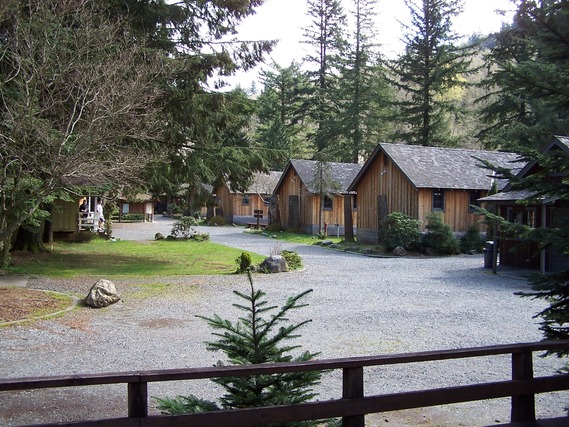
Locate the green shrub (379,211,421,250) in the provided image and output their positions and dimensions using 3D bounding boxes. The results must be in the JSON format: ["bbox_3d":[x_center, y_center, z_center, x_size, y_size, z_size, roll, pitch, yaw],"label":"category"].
[{"bbox_3d":[5.395,0.794,29.081,1.932,1.728,1.739,0,1,11],"label":"green shrub"}]

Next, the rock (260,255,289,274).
[{"bbox_3d":[-0.292,1.455,18.269,0.819,0.512,0.700,1,1,0],"label":"rock"}]

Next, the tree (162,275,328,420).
[{"bbox_3d":[-0.256,1.128,5.000,1.376,1.312,1.350,1,1,0],"label":"tree"}]

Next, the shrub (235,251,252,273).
[{"bbox_3d":[-1.188,1.410,18.253,0.511,0.599,0.486,0,1,-4],"label":"shrub"}]

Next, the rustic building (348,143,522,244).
[{"bbox_3d":[10.104,-1.003,35.472,11.500,5.264,6.049,0,1,-27],"label":"rustic building"}]

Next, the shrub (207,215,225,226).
[{"bbox_3d":[-5.600,0.568,50.705,1.461,0.974,1.300,1,1,0],"label":"shrub"}]

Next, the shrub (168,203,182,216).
[{"bbox_3d":[-11.514,-0.423,66.000,1.479,1.479,1.500,1,1,0],"label":"shrub"}]

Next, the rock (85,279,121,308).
[{"bbox_3d":[-3.489,1.524,11.978,0.690,0.556,0.600,1,1,0],"label":"rock"}]

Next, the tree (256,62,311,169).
[{"bbox_3d":[-0.115,-8.297,72.000,6.453,18.207,6.300,1,1,0],"label":"tree"}]

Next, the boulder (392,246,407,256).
[{"bbox_3d":[4.636,1.513,25.093,0.570,0.351,0.485,0,1,10],"label":"boulder"}]

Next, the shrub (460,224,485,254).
[{"bbox_3d":[8.257,1.094,27.422,1.054,1.196,1.001,1,1,17],"label":"shrub"}]

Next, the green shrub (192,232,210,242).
[{"bbox_3d":[-4.617,1.321,34.827,0.987,0.435,0.839,0,1,-8],"label":"green shrub"}]

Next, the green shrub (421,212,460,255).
[{"bbox_3d":[6.683,0.823,26.650,1.664,1.731,1.581,1,1,14],"label":"green shrub"}]

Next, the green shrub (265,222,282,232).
[{"bbox_3d":[-0.759,0.948,43.086,1.241,0.655,1.100,1,1,0],"label":"green shrub"}]

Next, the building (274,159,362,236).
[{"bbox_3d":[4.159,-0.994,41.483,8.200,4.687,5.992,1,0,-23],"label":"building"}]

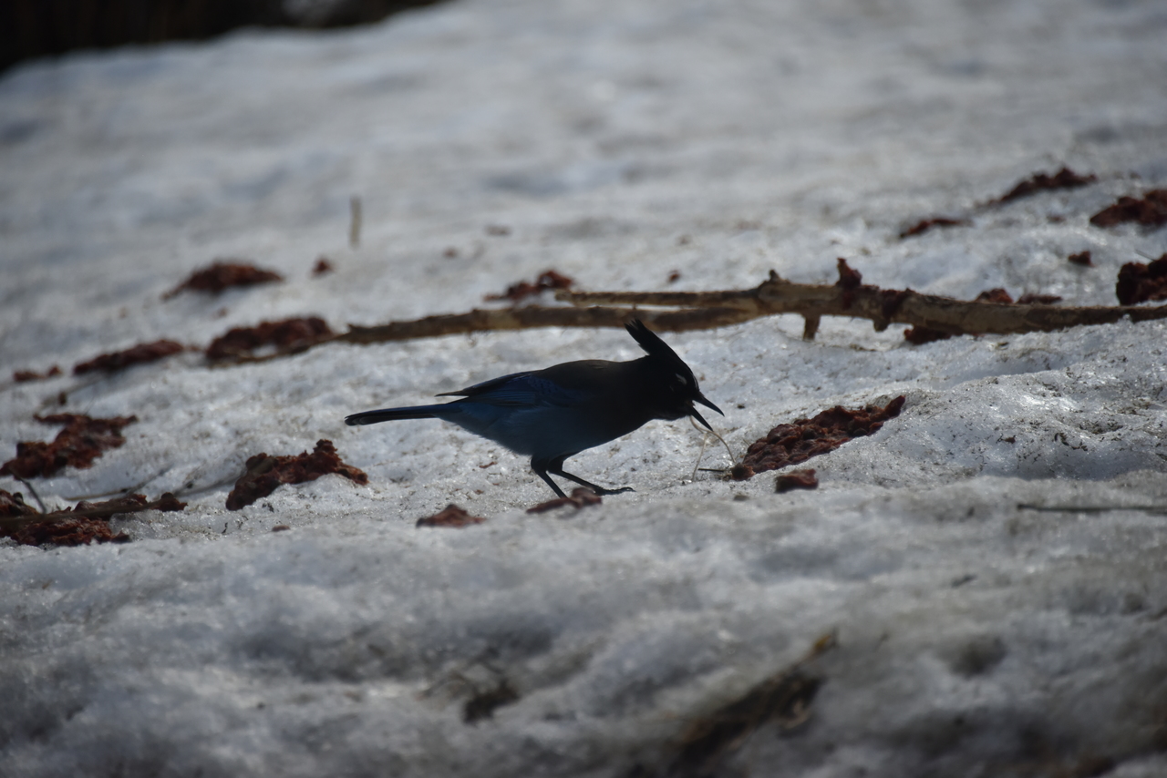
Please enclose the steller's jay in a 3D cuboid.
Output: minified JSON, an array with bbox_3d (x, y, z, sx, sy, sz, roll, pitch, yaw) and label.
[{"bbox_3d":[-0.039,0.016,7.600,0.295,0.140,0.085,0,8,0],"label":"steller's jay"}]

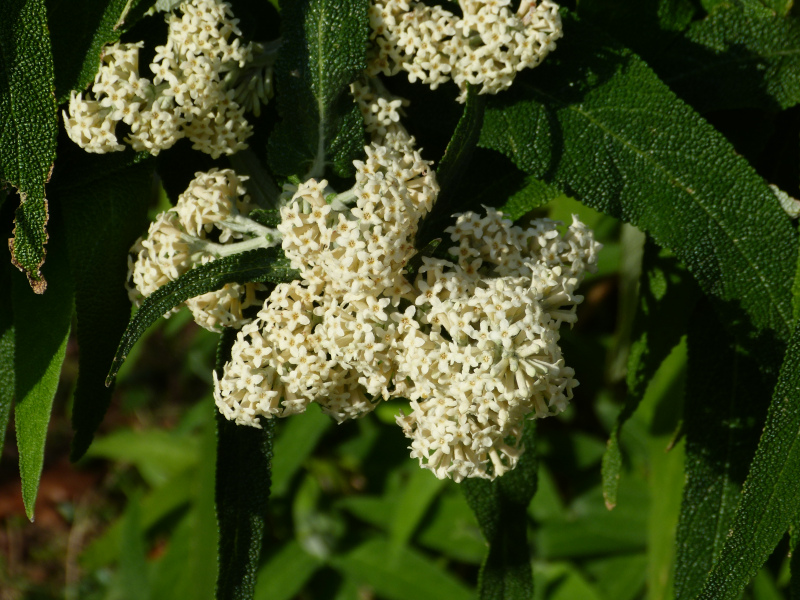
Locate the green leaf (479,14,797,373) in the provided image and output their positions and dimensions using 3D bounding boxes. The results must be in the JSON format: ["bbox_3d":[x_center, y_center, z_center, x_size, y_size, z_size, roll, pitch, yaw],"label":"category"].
[{"bbox_3d":[0.063,-0.027,0.850,0.041,0.112,0.025,-41,-7,-18],"label":"green leaf"}]

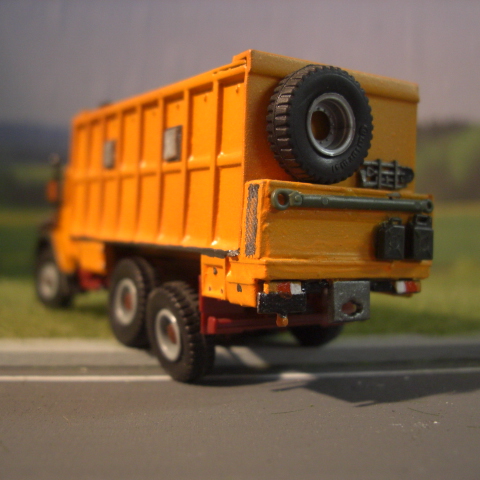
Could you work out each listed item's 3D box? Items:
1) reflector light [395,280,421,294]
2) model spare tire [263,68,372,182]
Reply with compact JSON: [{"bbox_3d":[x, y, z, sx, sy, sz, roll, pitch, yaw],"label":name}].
[{"bbox_3d":[0.022,0.006,0.091,0.004,0.002,0.001,2,1,-31],"label":"reflector light"},{"bbox_3d":[0.010,-0.014,0.084,0.014,0.014,0.004,2,1,-31],"label":"model spare tire"}]

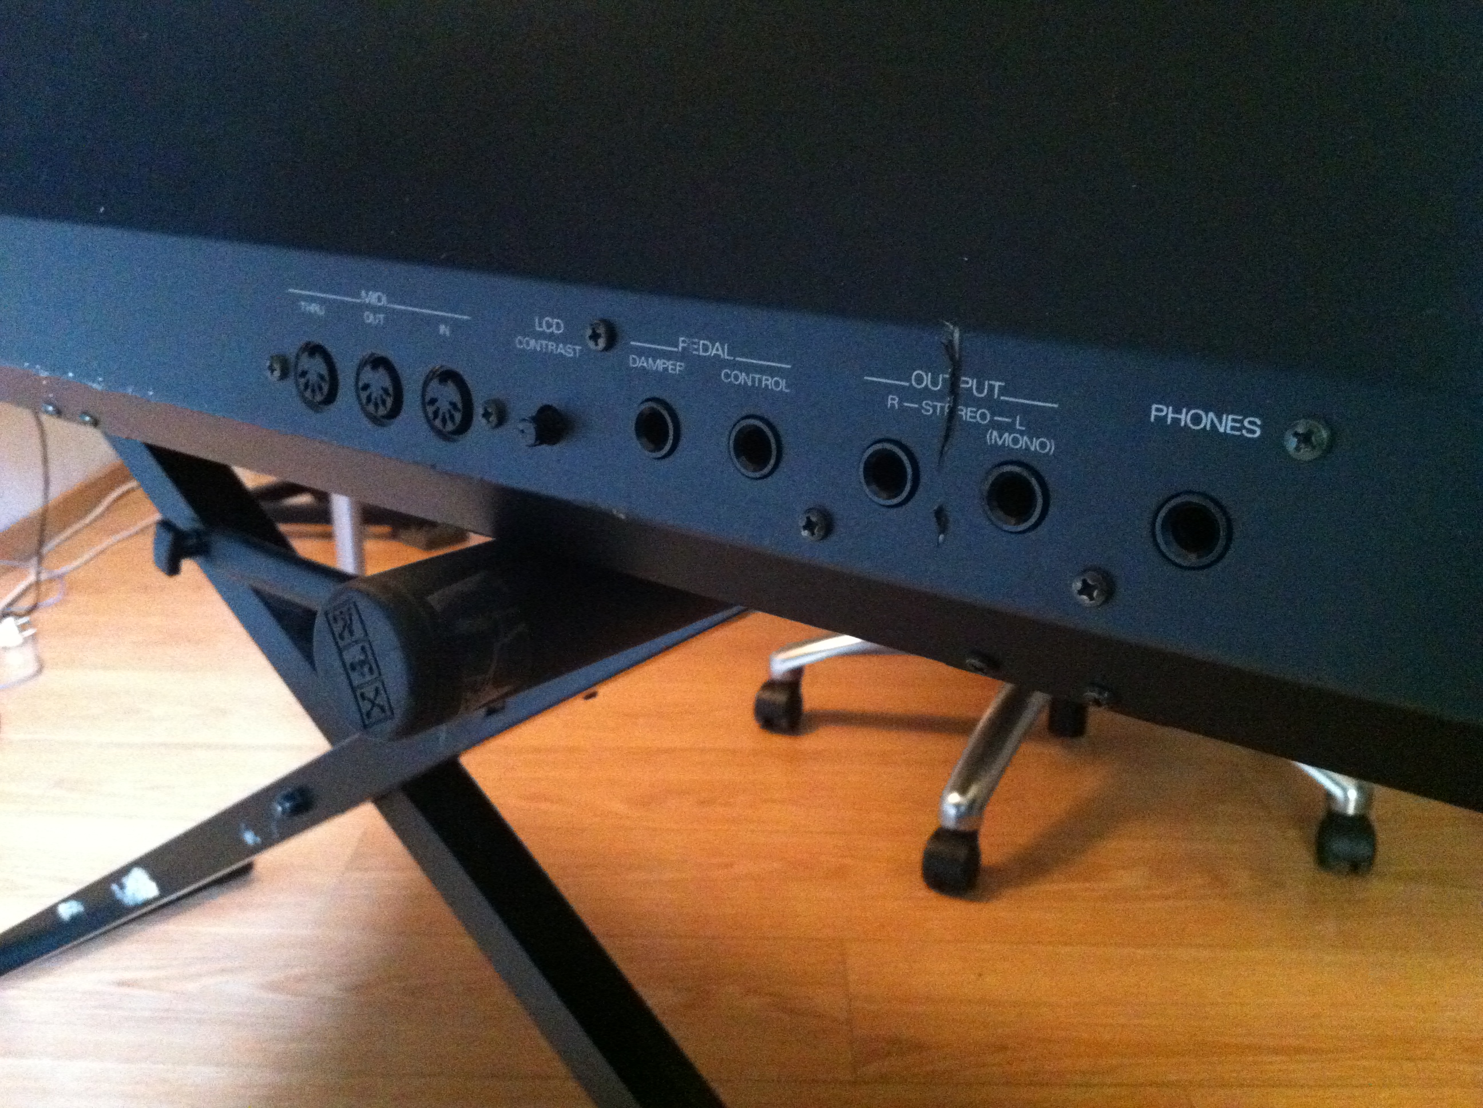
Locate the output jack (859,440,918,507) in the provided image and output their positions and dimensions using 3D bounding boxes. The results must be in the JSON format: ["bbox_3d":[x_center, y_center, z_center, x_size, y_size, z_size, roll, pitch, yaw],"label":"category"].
[{"bbox_3d":[0.026,-0.014,0.249,0.011,0.011,0.007,14,19,36],"label":"output jack"}]

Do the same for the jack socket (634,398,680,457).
[{"bbox_3d":[-0.014,-0.024,0.279,0.011,0.011,0.007,14,19,36],"label":"jack socket"}]

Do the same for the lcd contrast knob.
[{"bbox_3d":[-0.039,-0.024,0.291,0.008,0.008,0.008,14,19,36],"label":"lcd contrast knob"}]

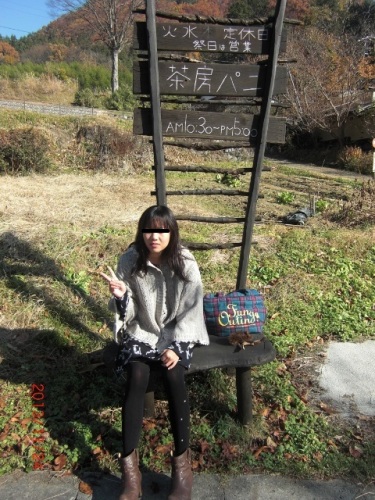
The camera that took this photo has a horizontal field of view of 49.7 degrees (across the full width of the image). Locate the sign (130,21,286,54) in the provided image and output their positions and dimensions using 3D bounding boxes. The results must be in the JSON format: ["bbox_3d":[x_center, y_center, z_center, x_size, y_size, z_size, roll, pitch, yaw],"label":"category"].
[{"bbox_3d":[0.135,-1.128,2.145,0.820,0.145,0.025,-2,6,-8],"label":"sign"}]

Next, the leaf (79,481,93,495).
[{"bbox_3d":[-0.456,1.067,1.815,0.050,0.017,0.075,-12,21,-33],"label":"leaf"}]

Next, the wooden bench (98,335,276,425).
[{"bbox_3d":[0.000,0.715,2.239,0.930,0.430,0.380,0,18,-1],"label":"wooden bench"}]

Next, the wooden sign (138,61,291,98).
[{"bbox_3d":[0.135,-0.912,2.170,0.840,0.172,0.025,-2,6,-8],"label":"wooden sign"}]

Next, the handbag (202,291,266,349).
[{"bbox_3d":[0.268,0.356,2.262,0.345,0.250,0.120,-3,10,-10],"label":"handbag"}]

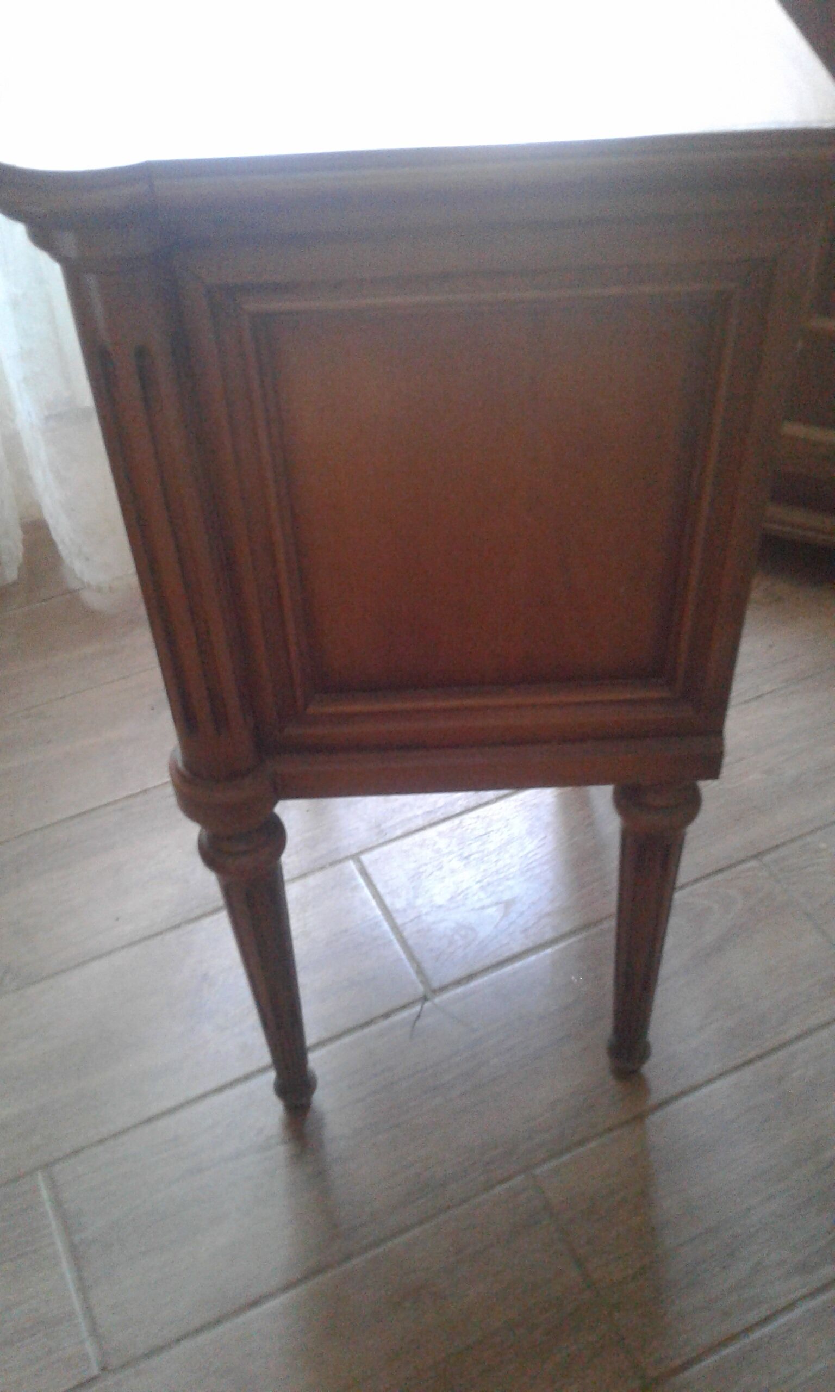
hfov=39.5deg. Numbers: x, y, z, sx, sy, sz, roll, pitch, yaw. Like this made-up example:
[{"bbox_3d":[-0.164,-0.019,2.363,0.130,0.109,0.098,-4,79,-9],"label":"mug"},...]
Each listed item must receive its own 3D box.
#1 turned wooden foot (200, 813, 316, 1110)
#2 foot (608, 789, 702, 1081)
[{"bbox_3d":[-0.091,0.173,0.722,0.050,0.298,0.050,-2,41,1],"label":"turned wooden foot"},{"bbox_3d":[0.141,0.149,0.727,0.050,0.307,0.050,-2,41,1],"label":"foot"}]

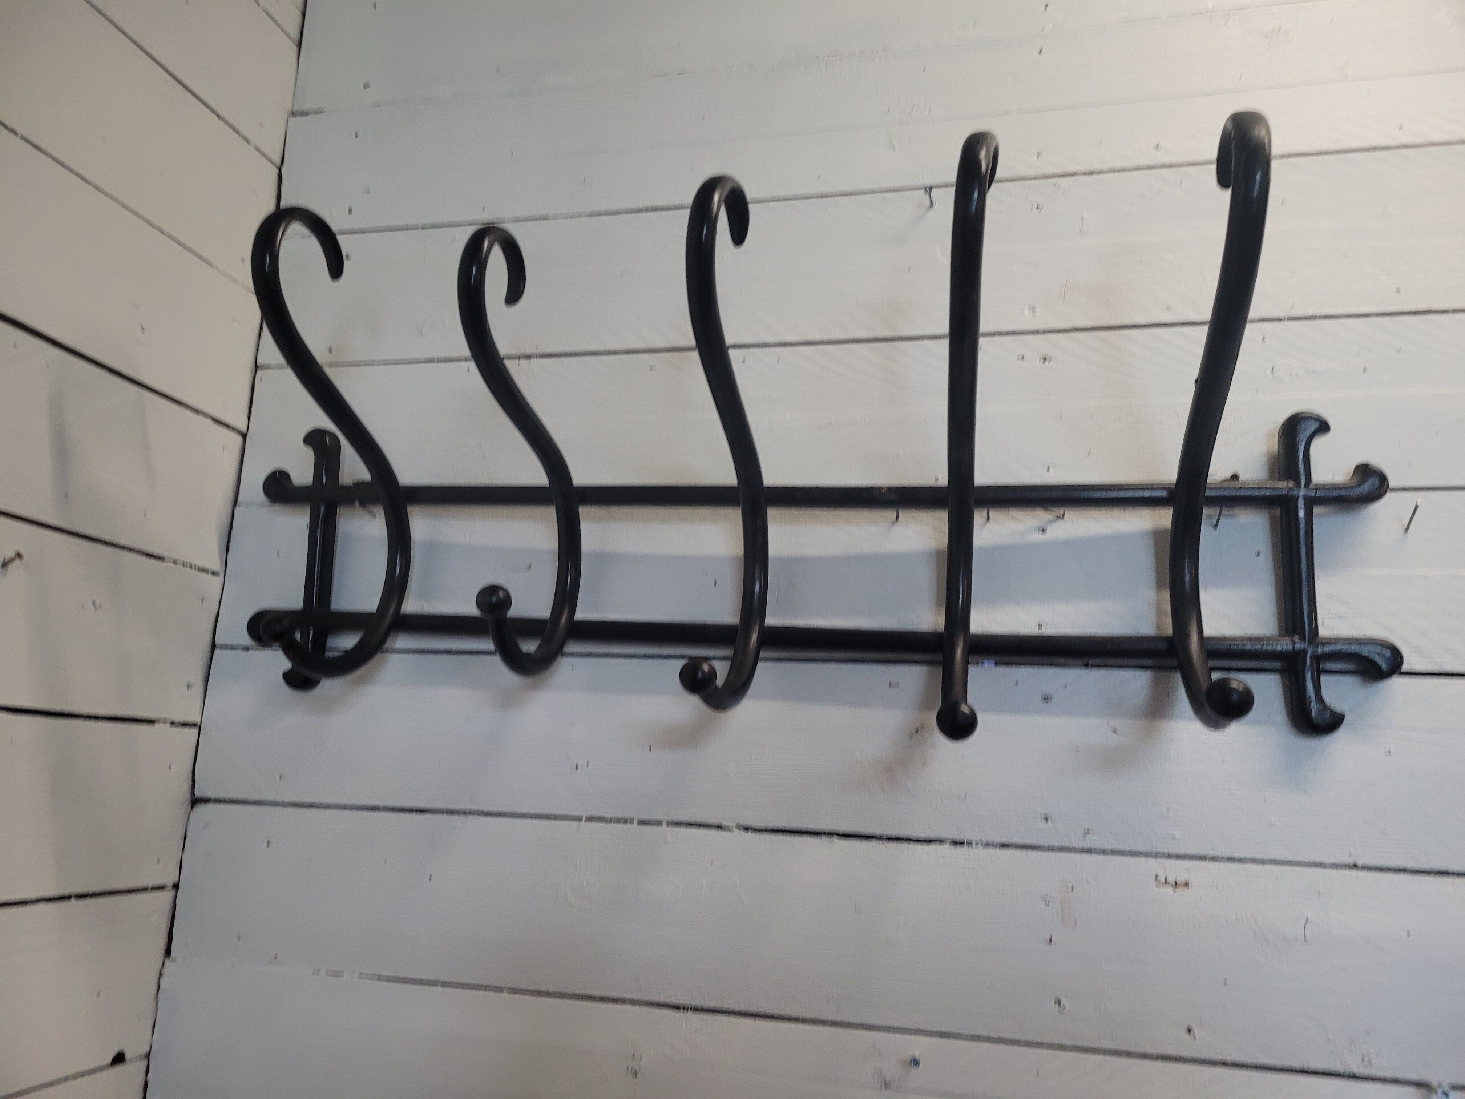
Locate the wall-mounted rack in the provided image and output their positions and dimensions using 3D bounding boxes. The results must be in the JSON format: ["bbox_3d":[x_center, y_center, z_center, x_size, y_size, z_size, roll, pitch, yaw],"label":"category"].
[{"bbox_3d":[-0.004,-0.071,0.893,1.038,0.429,0.276,0,-12,14],"label":"wall-mounted rack"}]

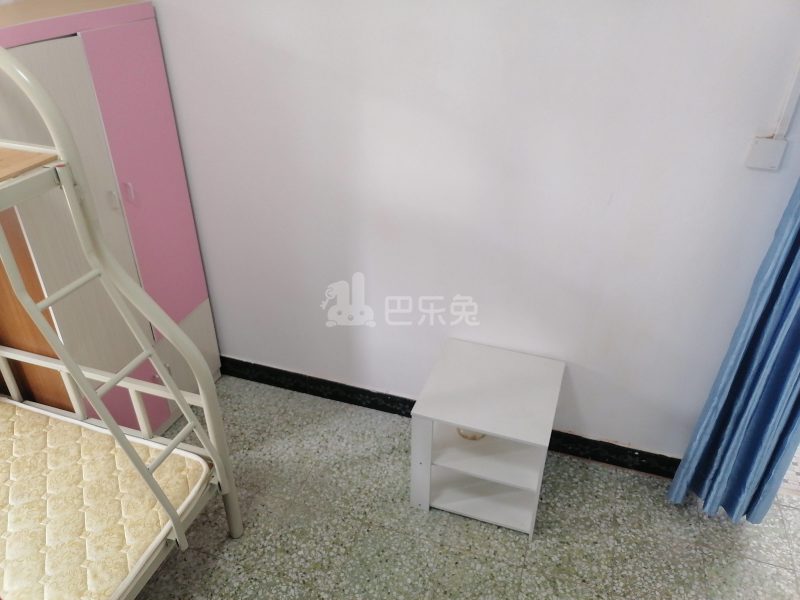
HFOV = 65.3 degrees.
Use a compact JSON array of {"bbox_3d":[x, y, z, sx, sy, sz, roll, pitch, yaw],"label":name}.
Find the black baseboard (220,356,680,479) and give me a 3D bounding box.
[{"bbox_3d":[0.125,0.511,2.863,2.168,0.116,0.020,10,33,16],"label":"black baseboard"}]

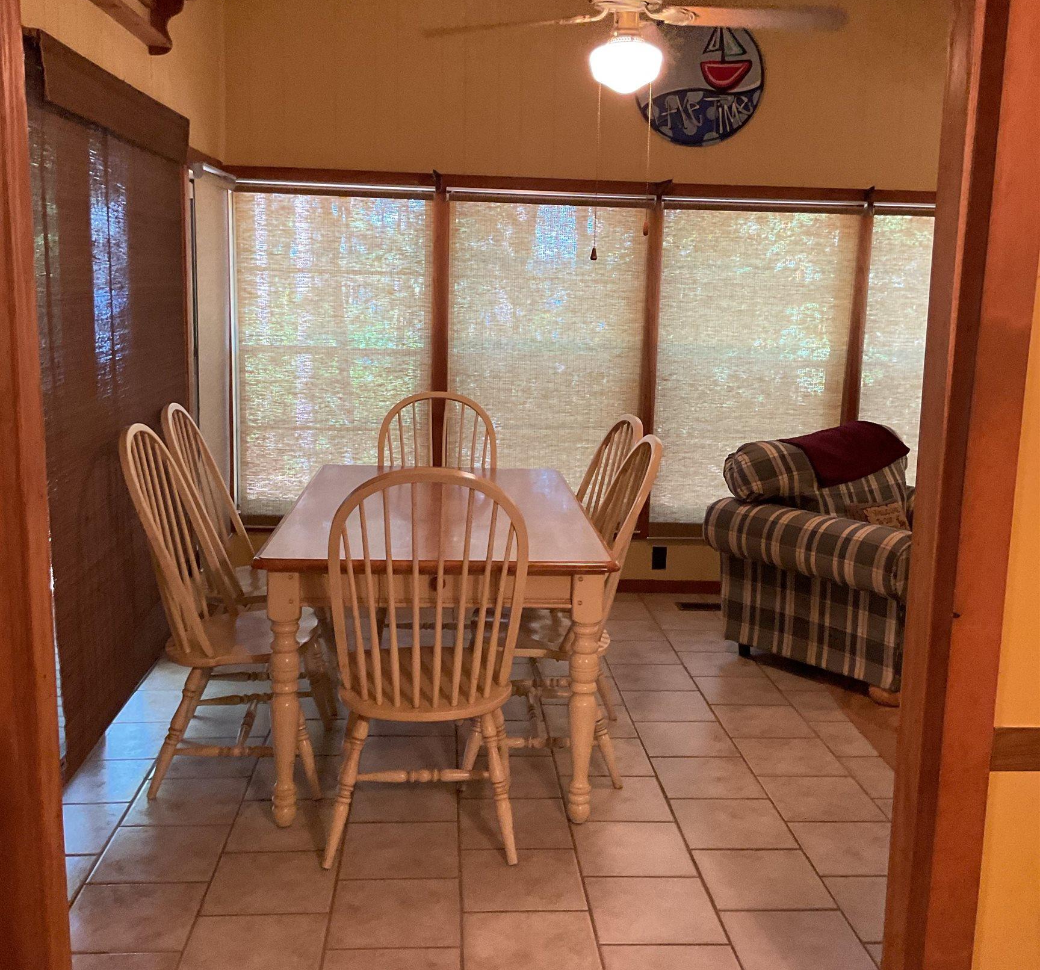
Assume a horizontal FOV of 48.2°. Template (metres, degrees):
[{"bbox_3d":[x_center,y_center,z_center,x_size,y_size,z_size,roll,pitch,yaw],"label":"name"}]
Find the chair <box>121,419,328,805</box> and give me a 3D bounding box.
[{"bbox_3d":[-0.847,0.339,3.459,0.565,1.040,0.502,1,10,-4],"label":"chair"}]

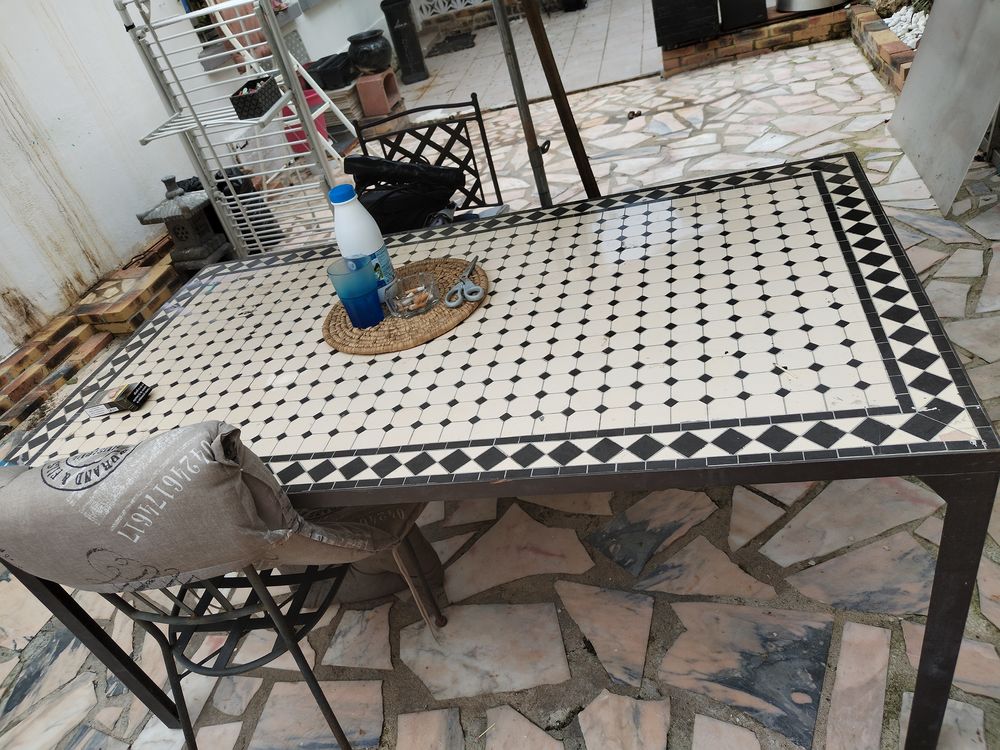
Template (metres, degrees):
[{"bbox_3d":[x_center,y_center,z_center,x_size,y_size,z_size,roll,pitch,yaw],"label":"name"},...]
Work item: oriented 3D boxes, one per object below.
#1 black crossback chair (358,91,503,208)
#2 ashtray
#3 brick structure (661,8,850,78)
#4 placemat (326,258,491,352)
[{"bbox_3d":[-0.187,-0.327,2.333,0.440,0.860,0.520,-7,35,16],"label":"black crossback chair"},{"bbox_3d":[-0.173,-0.158,1.477,0.106,0.037,0.106,-16,33,3],"label":"ashtray"},{"bbox_3d":[1.626,-2.192,4.837,1.120,0.190,0.420,-5,36,19],"label":"brick structure"},{"bbox_3d":[-0.188,-0.142,1.501,0.350,0.010,0.350,-6,35,17],"label":"placemat"}]

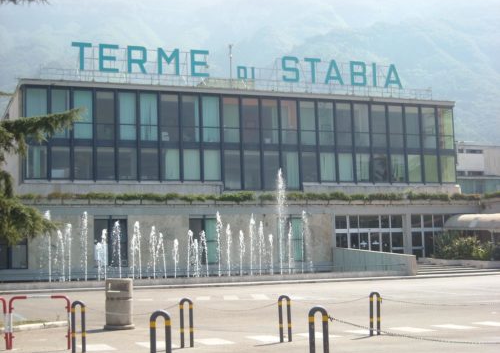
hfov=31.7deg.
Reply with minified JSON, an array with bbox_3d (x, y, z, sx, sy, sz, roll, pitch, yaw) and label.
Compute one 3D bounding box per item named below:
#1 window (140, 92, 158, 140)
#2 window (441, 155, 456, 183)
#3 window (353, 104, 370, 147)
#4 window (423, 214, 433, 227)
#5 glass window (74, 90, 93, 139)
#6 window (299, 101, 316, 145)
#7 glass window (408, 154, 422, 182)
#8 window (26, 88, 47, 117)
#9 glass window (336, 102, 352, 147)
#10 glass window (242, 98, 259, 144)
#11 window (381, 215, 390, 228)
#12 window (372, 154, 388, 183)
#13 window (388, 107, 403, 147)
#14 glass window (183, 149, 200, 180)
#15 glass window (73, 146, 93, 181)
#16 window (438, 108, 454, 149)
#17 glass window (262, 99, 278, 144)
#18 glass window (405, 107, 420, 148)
[{"bbox_3d":[-6.680,-3.904,58.092,1.218,3.107,0.100,1,-6,-22],"label":"window"},{"bbox_3d":[14.463,-0.515,64.121,1.190,2.058,0.150,1,-7,-22],"label":"window"},{"bbox_3d":[7.599,-3.447,59.953,1.199,3.021,0.120,1,-7,-22],"label":"window"},{"bbox_3d":[12.080,2.994,59.965,0.712,0.954,0.150,1,-7,-22],"label":"window"},{"bbox_3d":[-9.981,-3.689,52.704,1.145,2.976,0.120,1,-7,-22],"label":"glass window"},{"bbox_3d":[4.008,-3.662,61.042,1.193,3.053,0.120,1,-6,-22],"label":"window"},{"bbox_3d":[12.015,-0.544,63.962,1.193,1.983,0.120,1,-6,-22],"label":"glass window"},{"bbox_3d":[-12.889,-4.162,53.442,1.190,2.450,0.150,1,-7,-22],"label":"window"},{"bbox_3d":[6.357,-3.459,59.440,1.187,3.022,0.120,1,-7,-22],"label":"glass window"},{"bbox_3d":[0.039,-3.821,60.814,1.218,3.107,0.100,1,-6,-22],"label":"glass window"},{"bbox_3d":[9.195,3.117,59.834,0.777,0.936,0.120,1,-7,-22],"label":"window"},{"bbox_3d":[8.915,-0.575,60.157,1.213,1.967,0.120,1,-7,-22],"label":"window"},{"bbox_3d":[10.564,-3.577,63.717,1.193,3.053,0.120,1,-6,-22],"label":"window"},{"bbox_3d":[-3.792,-0.749,57.512,1.193,1.983,0.120,1,-6,-22],"label":"glass window"},{"bbox_3d":[-10.350,-0.834,54.836,1.193,1.983,0.120,1,-6,-22],"label":"glass window"},{"bbox_3d":[14.822,-3.640,66.802,1.218,3.107,0.100,1,-6,-22],"label":"window"},{"bbox_3d":[1.391,-3.658,59.195,1.190,3.113,0.150,1,-7,-22],"label":"glass window"},{"bbox_3d":[11.351,-3.418,61.503,1.105,3.055,0.120,1,-7,-22],"label":"glass window"}]

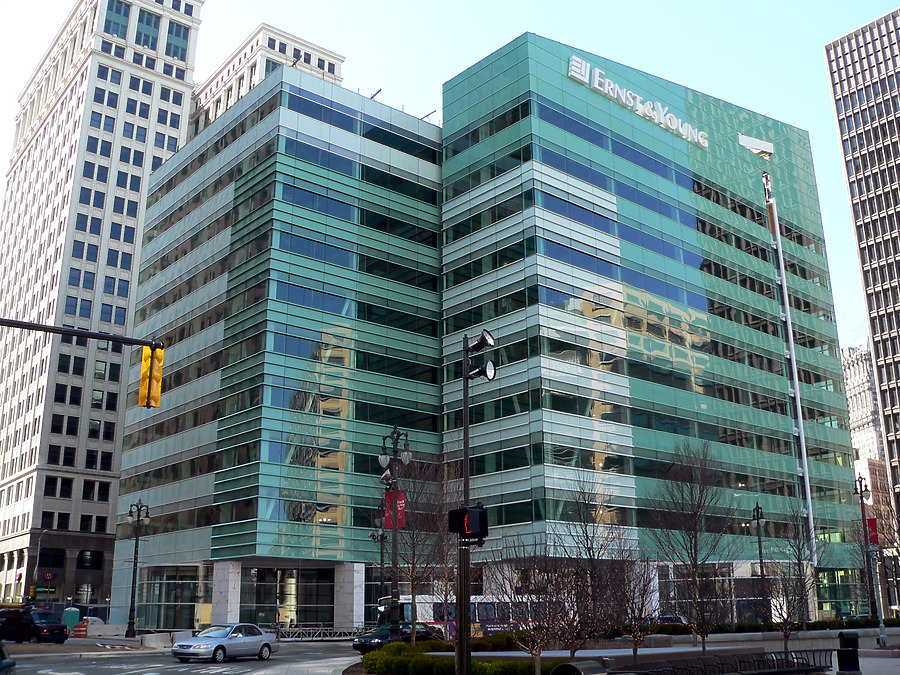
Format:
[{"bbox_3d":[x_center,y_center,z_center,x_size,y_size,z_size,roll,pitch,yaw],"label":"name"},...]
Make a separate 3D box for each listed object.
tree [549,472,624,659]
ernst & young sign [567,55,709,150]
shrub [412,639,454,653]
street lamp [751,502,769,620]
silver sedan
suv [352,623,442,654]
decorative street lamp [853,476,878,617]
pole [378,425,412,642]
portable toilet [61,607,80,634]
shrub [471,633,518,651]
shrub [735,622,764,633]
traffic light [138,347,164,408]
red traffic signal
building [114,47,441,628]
[{"bbox_3d":[5.417,9.064,37.613,2.800,7.112,2.800,-3,-17,8],"label":"tree"},{"bbox_3d":[18.224,-21.872,87.317,20.679,2.450,0.400,14,-22,-38],"label":"ernst & young sign"},{"bbox_3d":[-0.678,12.655,38.476,1.850,0.538,1.100,0,-17,0],"label":"shrub"},{"bbox_3d":[22.360,16.483,67.080,0.650,9.500,1.250,9,-20,-29],"label":"street lamp"},{"bbox_3d":[-8.549,11.687,35.971,1.790,1.445,4.800,-9,-19,25],"label":"silver sedan"},{"bbox_3d":[-2.630,15.050,46.878,1.870,1.520,4.800,-12,-21,34],"label":"suv"},{"bbox_3d":[25.801,13.061,57.664,0.700,9.500,1.300,9,-20,-29],"label":"decorative street lamp"},{"bbox_3d":[-2.468,8.749,41.691,1.600,9.816,0.620,-12,-21,34],"label":"pole"},{"bbox_3d":[-32.969,24.644,81.422,1.150,2.300,1.200,10,-20,-30],"label":"portable toilet"},{"bbox_3d":[1.583,10.812,33.288,1.750,0.660,1.100,1,-17,-5],"label":"shrub"},{"bbox_3d":[13.591,13.182,42.473,1.350,0.500,0.900,6,-18,-19],"label":"shrub"},{"bbox_3d":[-5.285,0.727,16.569,0.360,1.080,0.420,6,-18,-19],"label":"traffic light"},{"bbox_3d":[0.283,2.841,14.299,0.550,0.520,0.420,10,-20,-31],"label":"red traffic signal"},{"bbox_3d":[-15.126,3.394,82.982,16.549,43.485,25.379,14,-22,-38],"label":"building"}]

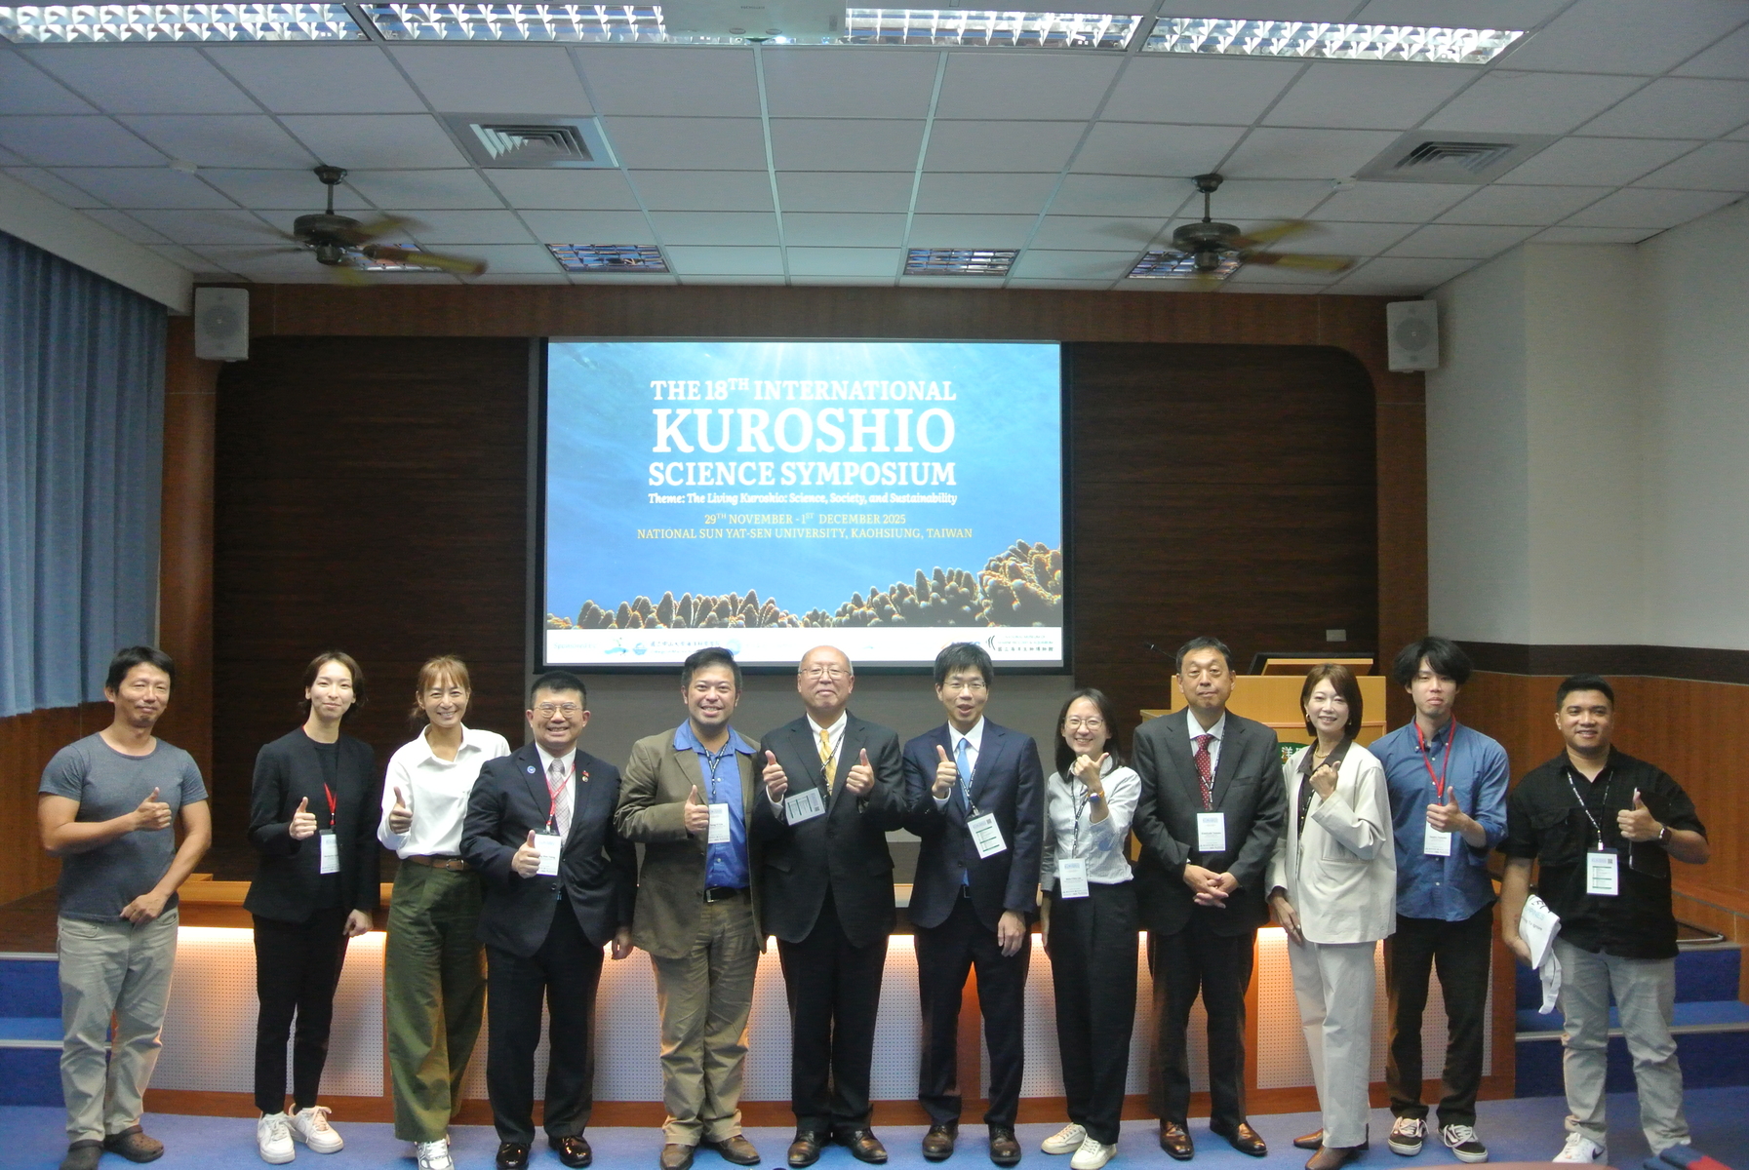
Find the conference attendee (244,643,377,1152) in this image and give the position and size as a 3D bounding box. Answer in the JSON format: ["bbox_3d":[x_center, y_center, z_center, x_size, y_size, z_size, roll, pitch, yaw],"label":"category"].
[{"bbox_3d":[-1.903,1.073,4.460,0.460,1.690,0.400,0,-1,-18],"label":"conference attendee"}]

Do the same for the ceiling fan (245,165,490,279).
[{"bbox_3d":[-2.220,-1.515,5.360,1.280,0.410,1.280,0,-1,-2],"label":"ceiling fan"}]

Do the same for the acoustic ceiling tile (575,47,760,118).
[{"bbox_3d":[-0.688,-1.722,4.514,0.600,0.018,0.600,0,-1,-2],"label":"acoustic ceiling tile"}]

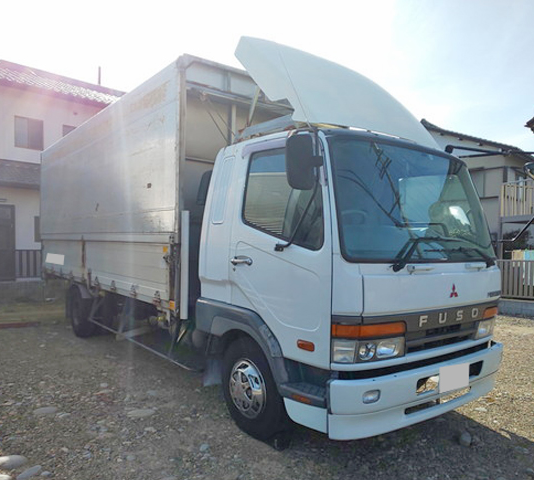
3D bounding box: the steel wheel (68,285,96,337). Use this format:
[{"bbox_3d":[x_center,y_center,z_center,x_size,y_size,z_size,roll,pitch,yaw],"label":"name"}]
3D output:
[{"bbox_3d":[-3.026,1.166,6.124,0.272,0.822,0.801,0,1,-40],"label":"steel wheel"}]

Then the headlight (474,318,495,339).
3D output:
[{"bbox_3d":[1.870,0.722,3.136,0.574,0.165,0.184,0,1,-37],"label":"headlight"}]

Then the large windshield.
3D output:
[{"bbox_3d":[1.188,-0.281,2.850,1.827,0.931,0.368,0,1,-36],"label":"large windshield"}]

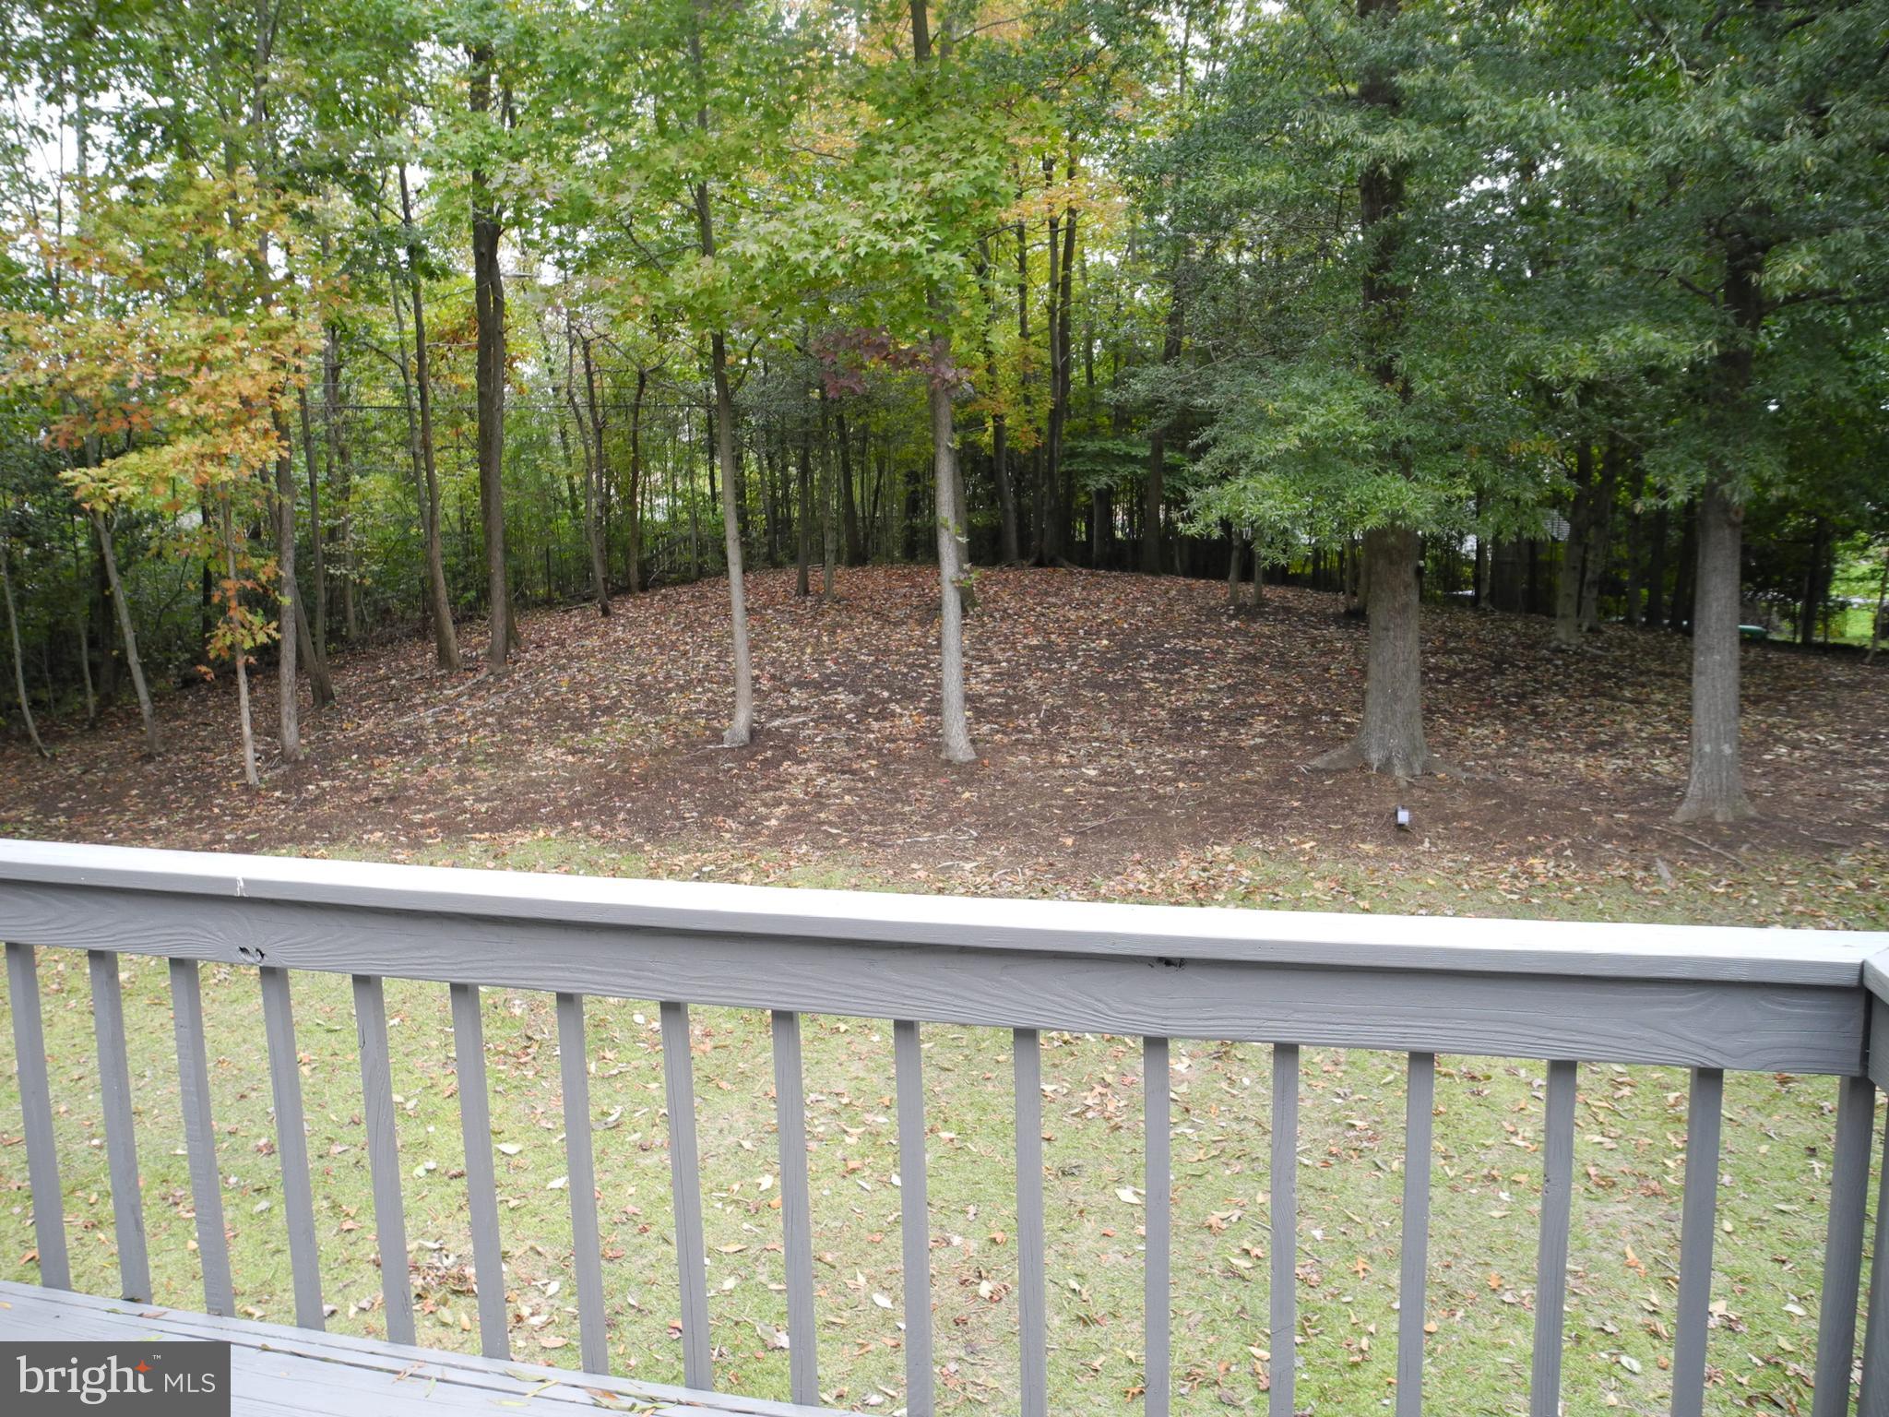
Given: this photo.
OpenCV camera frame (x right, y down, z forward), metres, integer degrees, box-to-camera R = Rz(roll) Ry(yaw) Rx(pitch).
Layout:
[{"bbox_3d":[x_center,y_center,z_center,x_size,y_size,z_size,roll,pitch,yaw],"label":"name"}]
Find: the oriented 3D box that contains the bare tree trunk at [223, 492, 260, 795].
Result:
[{"bbox_3d":[-6.794,-0.620,14.751,0.141,2.822,0.110,-5,10,-25],"label":"bare tree trunk"}]

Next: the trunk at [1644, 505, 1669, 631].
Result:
[{"bbox_3d":[12.036,-2.416,25.856,0.320,2.070,0.320,-3,8,0],"label":"trunk"}]

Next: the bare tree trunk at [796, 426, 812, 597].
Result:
[{"bbox_3d":[-2.364,-3.333,25.900,0.215,2.868,0.190,1,9,-6],"label":"bare tree trunk"}]

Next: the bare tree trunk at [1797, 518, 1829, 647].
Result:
[{"bbox_3d":[12.506,-1.816,21.948,0.269,1.887,0.245,4,11,29],"label":"bare tree trunk"}]

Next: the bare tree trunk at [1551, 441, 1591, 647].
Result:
[{"bbox_3d":[8.785,-2.271,21.304,0.380,2.800,0.380,-1,8,0],"label":"bare tree trunk"}]

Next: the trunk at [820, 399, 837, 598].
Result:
[{"bbox_3d":[-1.977,-3.505,25.593,0.213,3.282,0.188,-1,9,-4],"label":"trunk"}]

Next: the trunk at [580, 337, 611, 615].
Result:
[{"bbox_3d":[-5.096,-3.366,22.223,0.220,3.970,0.220,-1,8,0],"label":"trunk"}]

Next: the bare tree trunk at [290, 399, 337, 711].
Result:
[{"bbox_3d":[-7.132,-1.717,17.257,0.280,3.490,0.280,0,8,0],"label":"bare tree trunk"}]

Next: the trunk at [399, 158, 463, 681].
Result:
[{"bbox_3d":[-6.249,-3.466,18.580,0.320,6.020,0.320,-1,8,0],"label":"trunk"}]

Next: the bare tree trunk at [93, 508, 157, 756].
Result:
[{"bbox_3d":[-8.952,-0.825,16.695,0.238,2.720,0.165,-12,13,-26],"label":"bare tree trunk"}]

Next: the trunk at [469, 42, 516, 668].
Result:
[{"bbox_3d":[-5.469,-4.179,18.484,0.420,7.390,0.380,1,8,0],"label":"trunk"}]

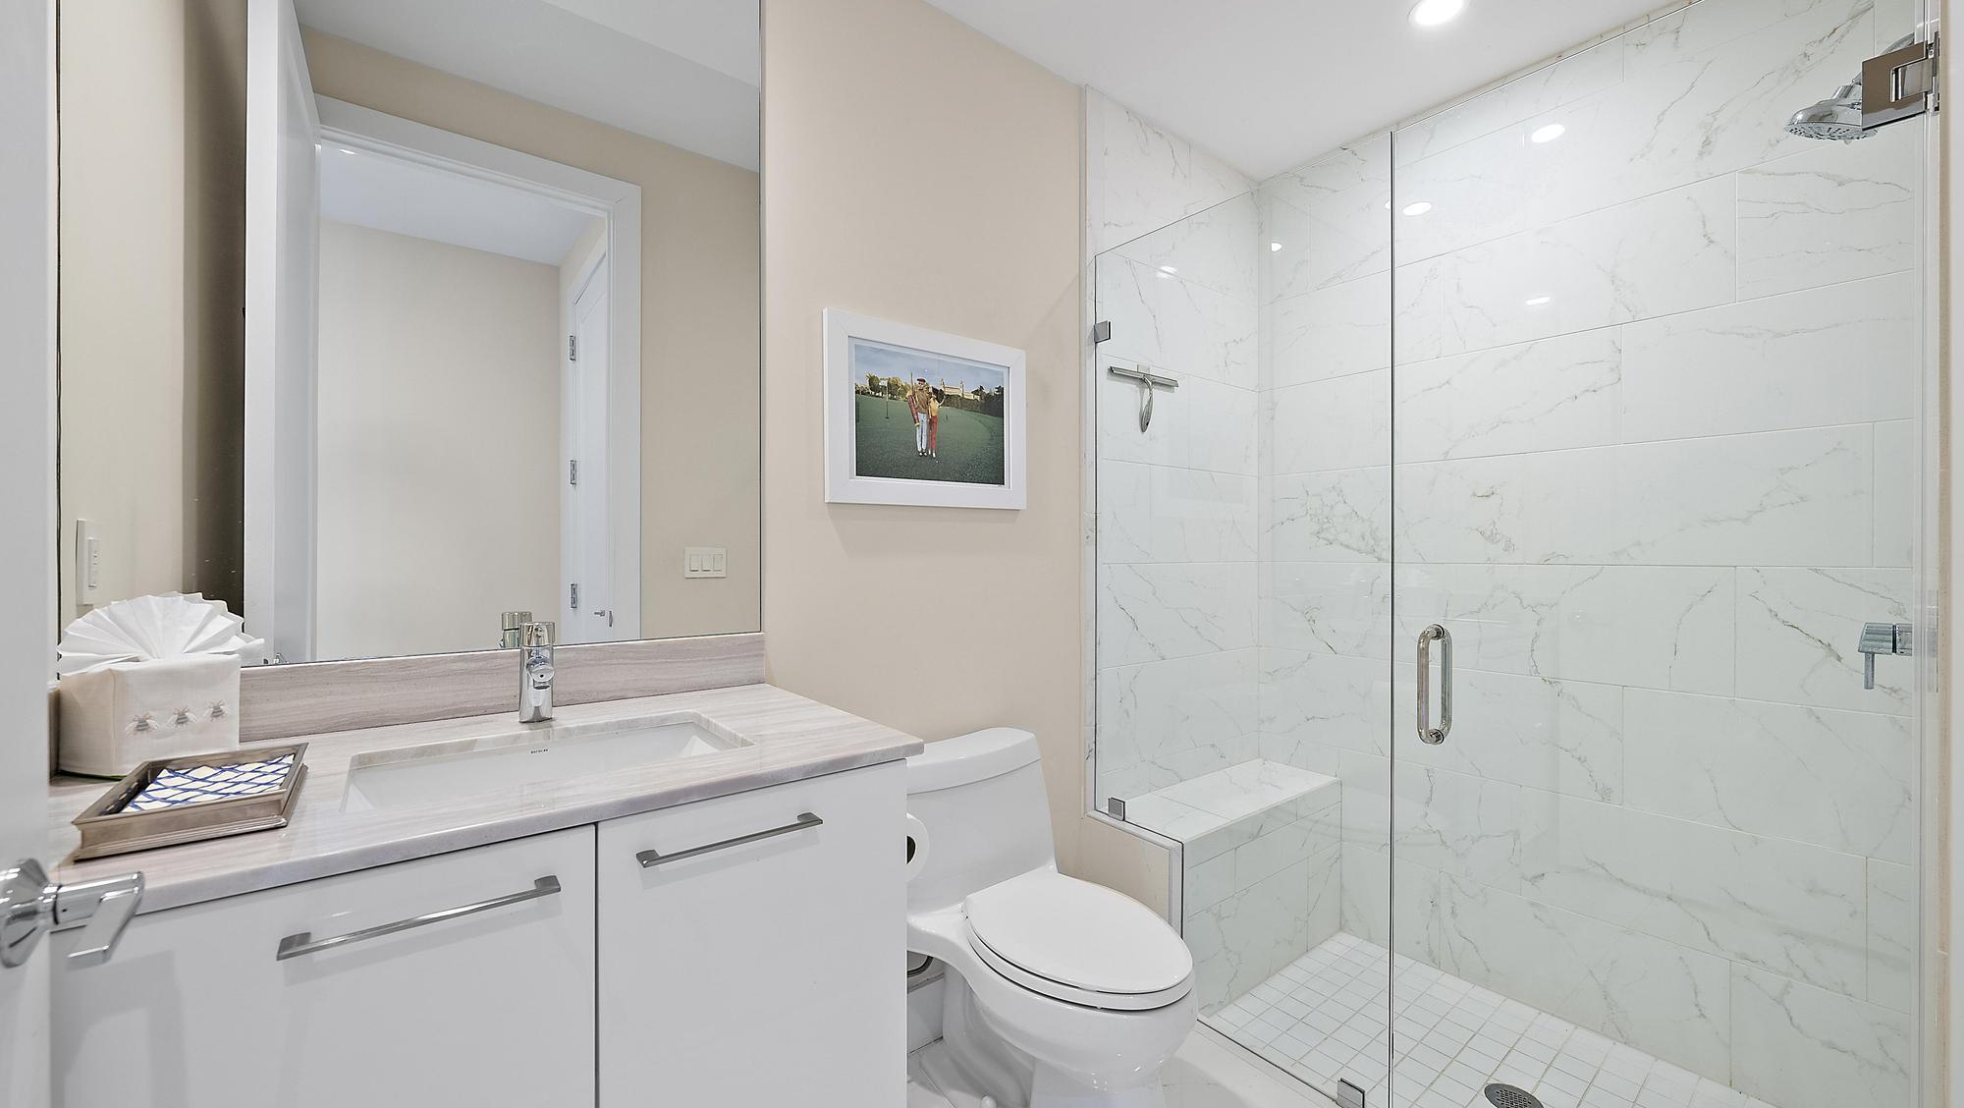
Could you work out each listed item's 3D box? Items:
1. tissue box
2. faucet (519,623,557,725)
[{"bbox_3d":[-0.991,0.190,0.850,0.097,0.122,0.109,0,0,16],"label":"tissue box"},{"bbox_3d":[-0.647,0.178,1.038,0.049,0.150,0.140,0,0,-37],"label":"faucet"}]

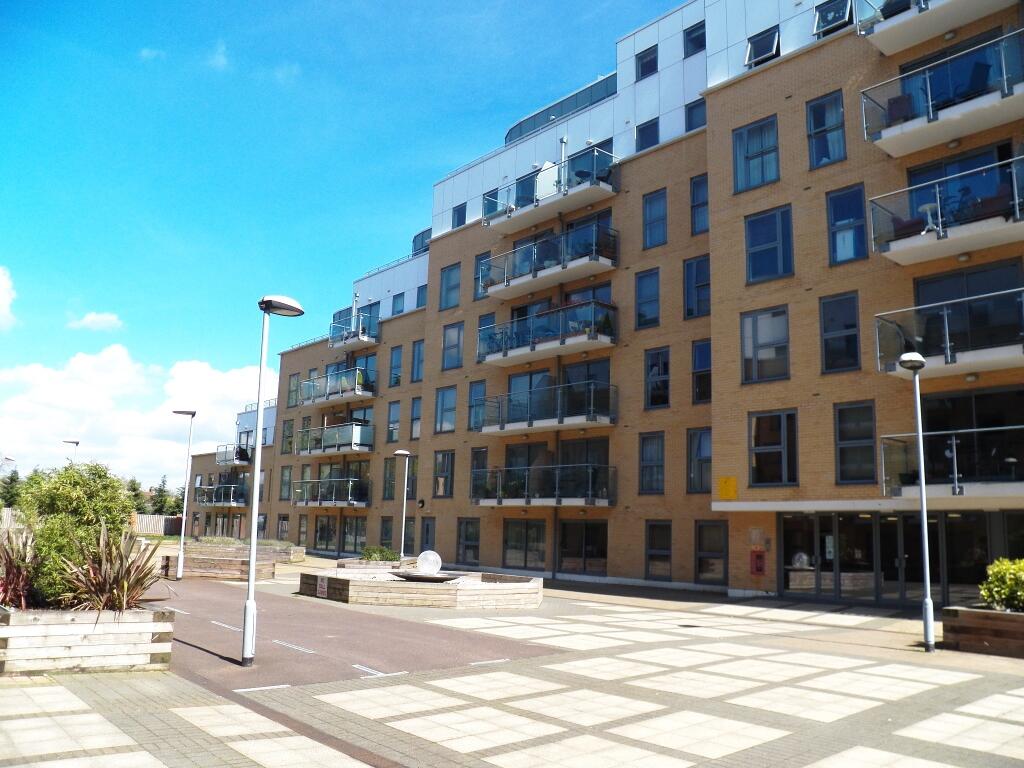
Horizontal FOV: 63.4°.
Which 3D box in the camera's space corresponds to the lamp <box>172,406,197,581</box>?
[{"bbox_3d":[-9.980,3.292,24.704,0.650,4.950,0.330,8,-11,-39],"label":"lamp"}]

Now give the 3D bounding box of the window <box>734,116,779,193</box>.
[{"bbox_3d":[7.077,-6.608,23.970,0.150,1.988,1.416,11,-14,-41],"label":"window"}]

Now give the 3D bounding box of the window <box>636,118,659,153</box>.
[{"bbox_3d":[4.857,-8.787,29.423,0.120,1.030,1.060,8,-11,-39],"label":"window"}]

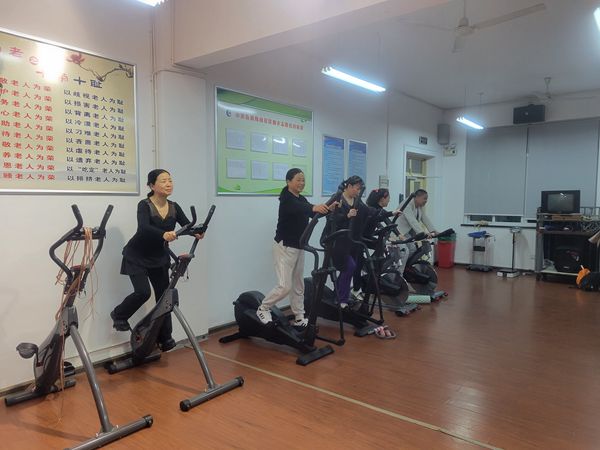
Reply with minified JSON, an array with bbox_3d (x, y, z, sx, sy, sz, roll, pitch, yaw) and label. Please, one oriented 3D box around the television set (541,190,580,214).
[{"bbox_3d":[4.825,-0.416,8.287,0.610,0.400,0.450,3,4,39],"label":"television set"}]

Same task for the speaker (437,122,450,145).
[{"bbox_3d":[3.255,-2.080,10.207,0.270,0.460,0.230,0,3,-6],"label":"speaker"}]

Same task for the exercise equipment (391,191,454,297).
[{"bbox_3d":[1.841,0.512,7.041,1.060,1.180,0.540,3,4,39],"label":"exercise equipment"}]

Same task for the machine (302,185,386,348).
[{"bbox_3d":[0.433,0.411,5.393,1.180,1.560,0.570,3,4,39],"label":"machine"}]

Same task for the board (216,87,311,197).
[{"bbox_3d":[-0.359,-0.966,5.743,0.030,1.210,1.790,3,4,39],"label":"board"}]

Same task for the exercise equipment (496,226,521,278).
[{"bbox_3d":[4.155,0.517,8.917,0.330,0.980,0.500,3,4,39],"label":"exercise equipment"}]

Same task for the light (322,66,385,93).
[{"bbox_3d":[0.683,-1.732,5.395,0.160,0.090,1.200,3,4,39],"label":"light"}]

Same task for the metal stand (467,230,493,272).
[{"bbox_3d":[3.708,0.528,9.275,0.420,0.790,0.350,3,4,40],"label":"metal stand"}]

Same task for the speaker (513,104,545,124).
[{"bbox_3d":[4.660,-2.246,9.181,0.560,0.330,0.280,3,4,39],"label":"speaker"}]

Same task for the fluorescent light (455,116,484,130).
[{"bbox_3d":[3.251,-1.923,8.534,0.160,0.090,1.220,3,4,39],"label":"fluorescent light"}]

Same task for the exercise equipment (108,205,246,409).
[{"bbox_3d":[-1.063,0.558,3.714,1.170,1.450,0.560,3,4,39],"label":"exercise equipment"}]

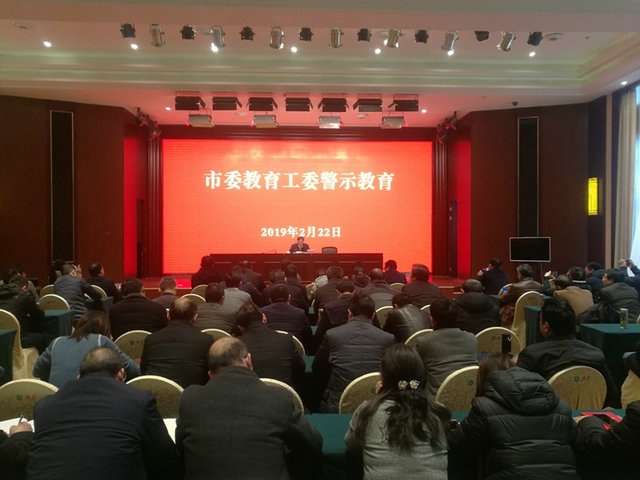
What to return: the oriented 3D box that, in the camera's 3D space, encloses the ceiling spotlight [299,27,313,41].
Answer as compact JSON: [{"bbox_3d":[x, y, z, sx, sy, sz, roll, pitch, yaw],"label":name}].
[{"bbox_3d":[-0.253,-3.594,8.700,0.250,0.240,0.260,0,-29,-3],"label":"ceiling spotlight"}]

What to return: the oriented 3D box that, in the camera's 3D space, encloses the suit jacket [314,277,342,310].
[{"bbox_3d":[0.153,0.730,5.650,0.490,0.580,0.420,0,0,-3],"label":"suit jacket"}]

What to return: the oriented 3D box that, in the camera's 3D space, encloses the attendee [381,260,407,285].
[{"bbox_3d":[1.319,1.026,8.900,0.520,1.300,0.750,0,1,-6],"label":"attendee"}]

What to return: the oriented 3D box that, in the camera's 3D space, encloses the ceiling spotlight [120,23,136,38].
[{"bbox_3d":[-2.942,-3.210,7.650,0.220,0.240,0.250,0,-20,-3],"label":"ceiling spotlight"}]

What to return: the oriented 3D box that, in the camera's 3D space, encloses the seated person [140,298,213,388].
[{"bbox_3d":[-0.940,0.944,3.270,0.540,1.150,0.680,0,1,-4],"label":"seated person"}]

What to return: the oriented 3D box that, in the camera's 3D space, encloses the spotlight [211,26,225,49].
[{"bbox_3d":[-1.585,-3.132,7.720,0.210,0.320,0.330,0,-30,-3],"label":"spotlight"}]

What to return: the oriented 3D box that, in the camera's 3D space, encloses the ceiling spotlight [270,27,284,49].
[{"bbox_3d":[-0.639,-3.050,7.500,0.220,0.330,0.300,0,1,-3],"label":"ceiling spotlight"}]

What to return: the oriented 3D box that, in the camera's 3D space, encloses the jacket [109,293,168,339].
[{"bbox_3d":[-1.550,0.795,4.350,0.530,0.680,0.420,0,1,-3],"label":"jacket"}]

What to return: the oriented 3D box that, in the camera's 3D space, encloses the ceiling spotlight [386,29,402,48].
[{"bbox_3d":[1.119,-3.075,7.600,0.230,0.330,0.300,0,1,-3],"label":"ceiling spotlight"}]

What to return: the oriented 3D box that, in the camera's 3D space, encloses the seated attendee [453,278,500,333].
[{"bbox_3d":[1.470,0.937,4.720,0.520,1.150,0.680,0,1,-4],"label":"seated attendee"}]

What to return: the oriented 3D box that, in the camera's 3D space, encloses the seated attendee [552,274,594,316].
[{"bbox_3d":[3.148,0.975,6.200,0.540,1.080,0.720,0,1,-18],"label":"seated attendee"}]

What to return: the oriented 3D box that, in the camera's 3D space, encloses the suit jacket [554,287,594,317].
[{"bbox_3d":[3.120,0.860,6.120,0.520,0.580,0.500,0,1,-18],"label":"suit jacket"}]

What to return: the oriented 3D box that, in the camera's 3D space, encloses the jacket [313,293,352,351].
[{"bbox_3d":[0.190,0.770,4.450,0.500,0.600,0.420,0,0,-3],"label":"jacket"}]

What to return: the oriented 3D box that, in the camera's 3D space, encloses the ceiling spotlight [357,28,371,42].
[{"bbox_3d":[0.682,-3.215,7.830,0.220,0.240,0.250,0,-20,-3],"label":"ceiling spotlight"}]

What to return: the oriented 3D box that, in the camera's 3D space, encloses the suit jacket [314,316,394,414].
[{"bbox_3d":[0.226,0.846,3.364,0.560,0.700,0.470,0,1,-3],"label":"suit jacket"}]

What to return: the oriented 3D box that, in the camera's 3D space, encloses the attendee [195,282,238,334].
[{"bbox_3d":[-0.930,0.950,4.500,0.520,1.200,0.700,0,0,-3],"label":"attendee"}]

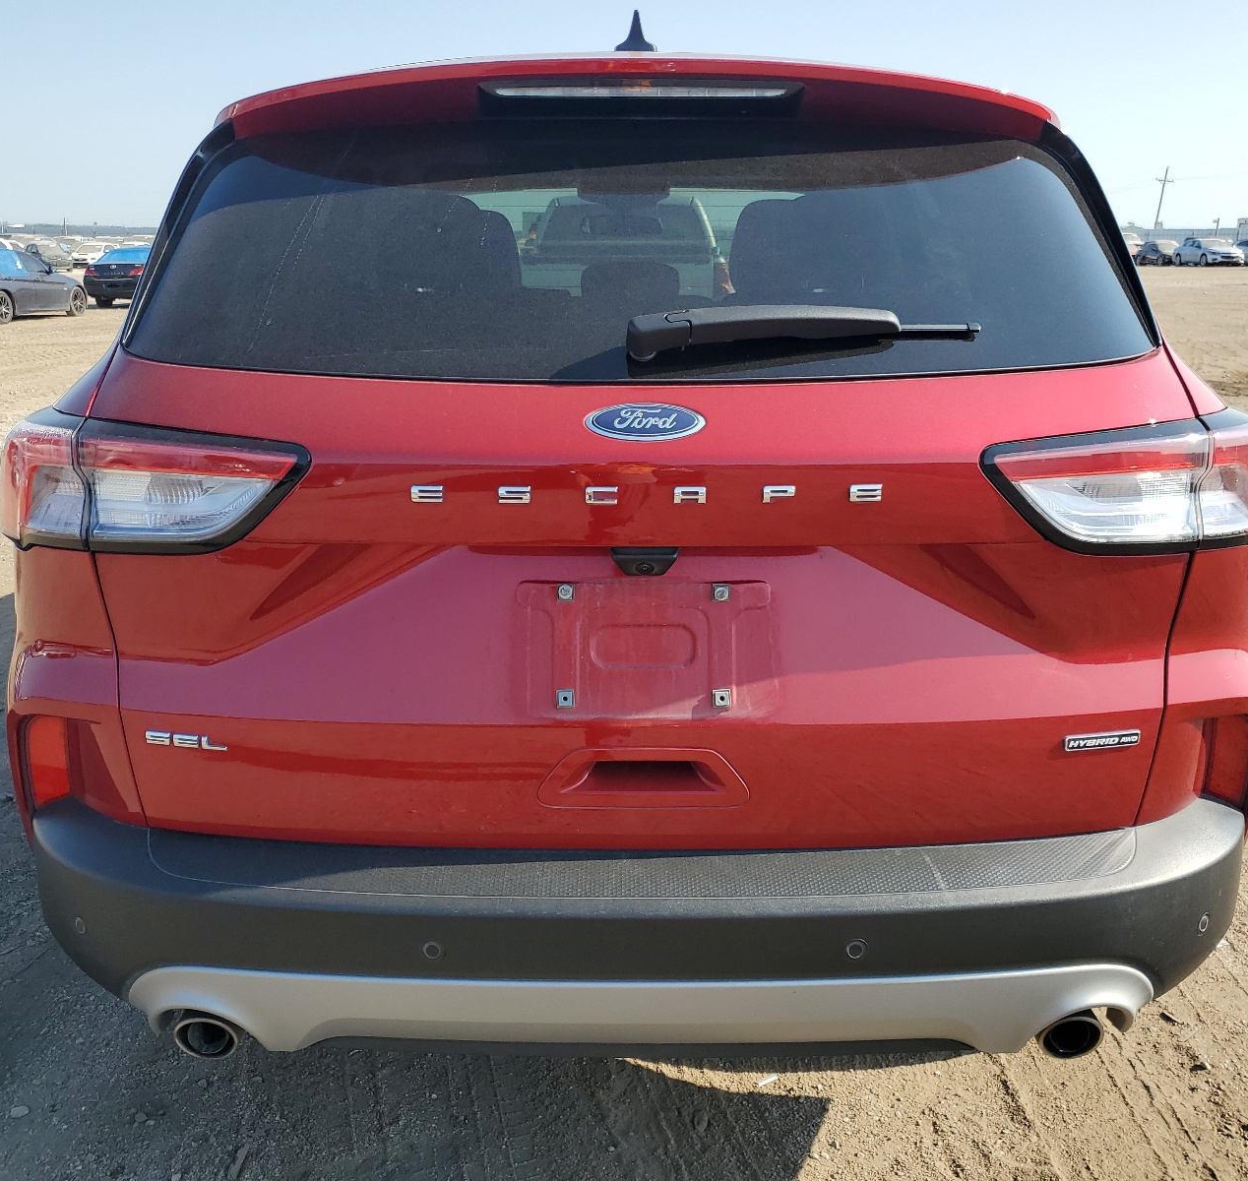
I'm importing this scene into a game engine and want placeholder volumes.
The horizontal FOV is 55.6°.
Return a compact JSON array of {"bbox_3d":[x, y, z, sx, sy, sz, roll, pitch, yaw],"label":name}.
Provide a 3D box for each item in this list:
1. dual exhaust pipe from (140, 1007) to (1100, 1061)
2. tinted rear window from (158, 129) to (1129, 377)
[{"bbox_3d":[0.020,0.534,1.535,1.170,0.082,0.150,0,16,0],"label":"dual exhaust pipe"},{"bbox_3d":[0.022,-0.397,1.463,1.260,0.385,0.130,0,-17,0],"label":"tinted rear window"}]

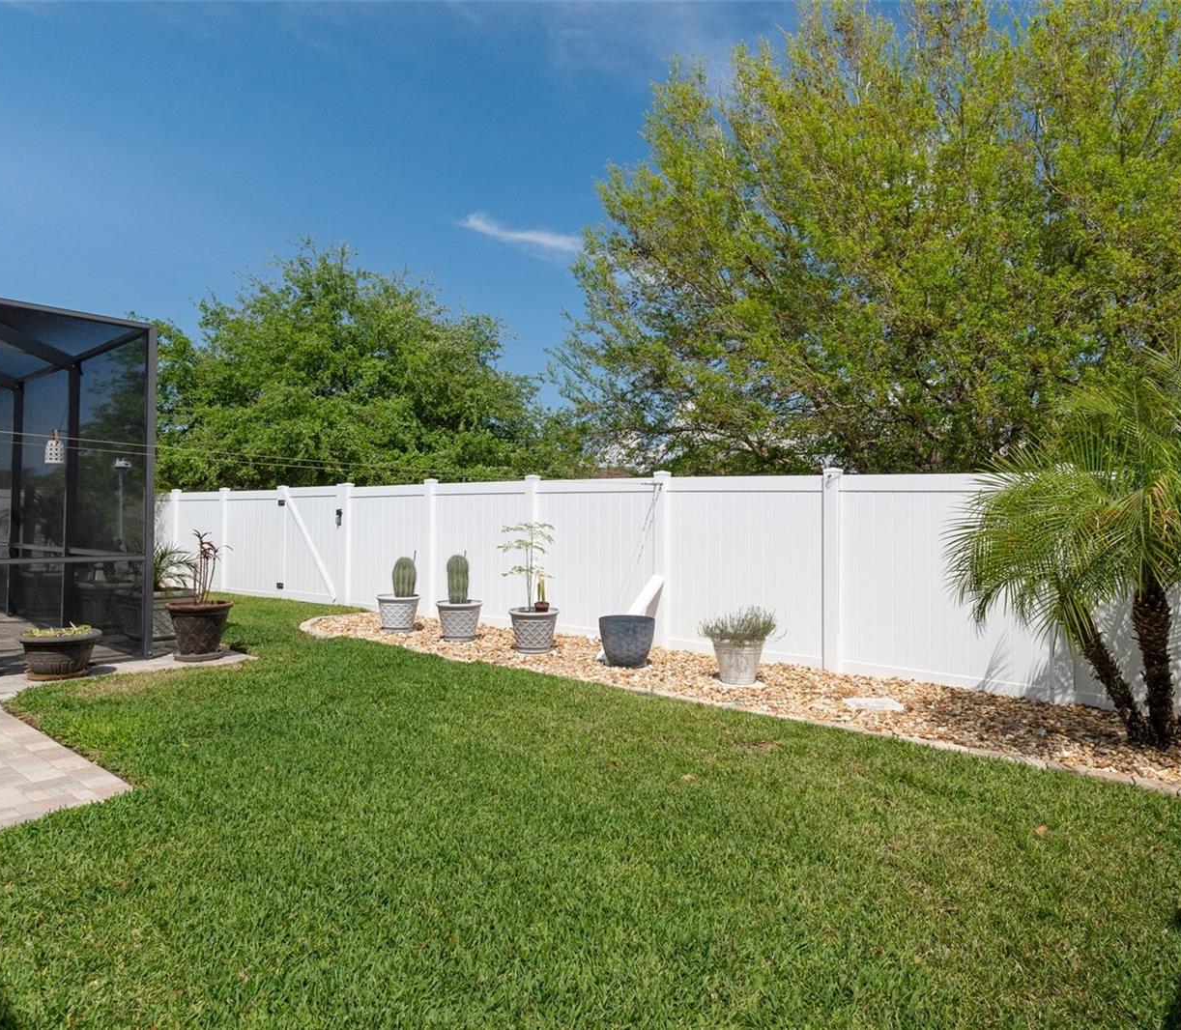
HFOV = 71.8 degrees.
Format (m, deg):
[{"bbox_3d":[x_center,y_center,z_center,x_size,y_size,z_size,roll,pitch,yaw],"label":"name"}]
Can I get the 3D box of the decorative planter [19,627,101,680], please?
[{"bbox_3d":[-4.330,1.137,6.680,0.580,0.355,0.580,0,0,0],"label":"decorative planter"}]

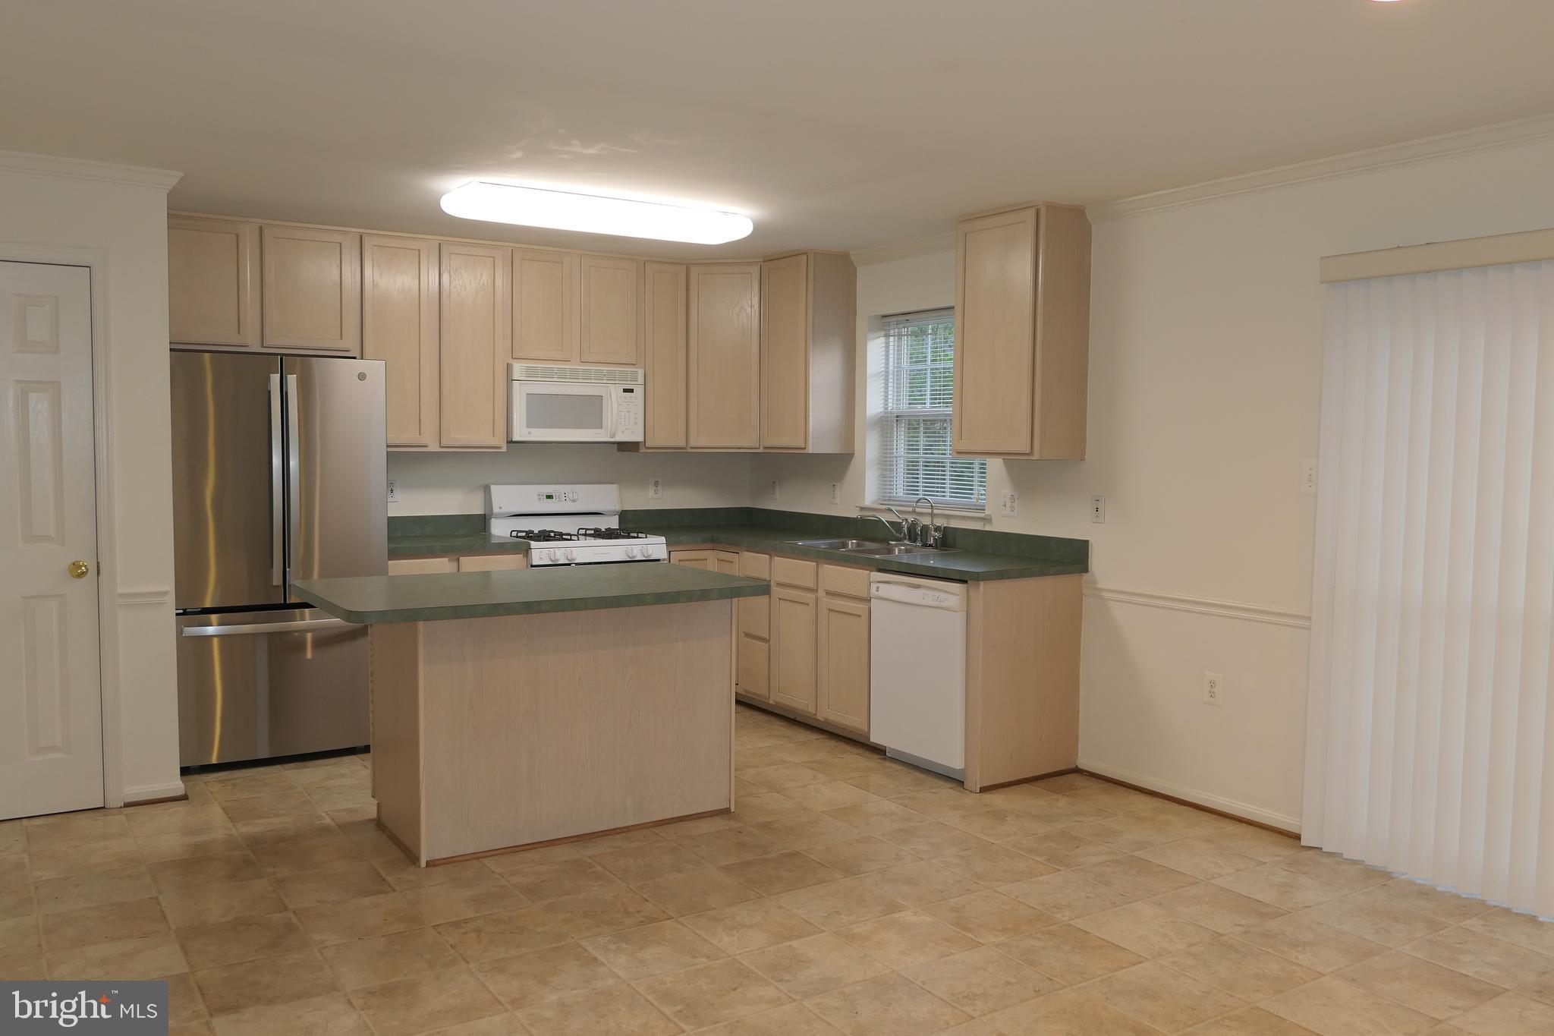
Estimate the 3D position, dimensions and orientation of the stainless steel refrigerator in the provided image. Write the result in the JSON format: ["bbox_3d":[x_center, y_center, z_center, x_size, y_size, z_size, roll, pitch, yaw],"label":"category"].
[{"bbox_3d":[-2.322,0.167,5.491,0.880,1.761,0.880,-1,4,-33],"label":"stainless steel refrigerator"}]

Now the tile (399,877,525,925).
[{"bbox_3d":[-0.949,1.165,3.704,0.308,0.010,0.308,-2,4,-33],"label":"tile"}]

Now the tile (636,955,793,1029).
[{"bbox_3d":[-0.172,1.240,3.170,0.310,0.012,0.310,-2,4,-34],"label":"tile"}]

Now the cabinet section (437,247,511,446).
[{"bbox_3d":[-1.623,-0.874,6.270,0.360,1.042,0.322,-2,4,-33],"label":"cabinet section"}]

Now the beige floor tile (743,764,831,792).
[{"bbox_3d":[0.040,1.104,5.130,0.305,0.010,0.305,-1,4,-33],"label":"beige floor tile"}]

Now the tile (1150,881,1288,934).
[{"bbox_3d":[1.333,1.188,3.678,0.308,0.010,0.308,-2,4,-33],"label":"tile"}]

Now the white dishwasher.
[{"bbox_3d":[0.836,0.651,5.266,0.600,0.825,0.610,-2,4,-33],"label":"white dishwasher"}]

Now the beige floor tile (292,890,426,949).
[{"bbox_3d":[-1.224,1.176,3.535,0.305,0.010,0.305,-1,4,-33],"label":"beige floor tile"}]

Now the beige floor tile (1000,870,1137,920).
[{"bbox_3d":[0.915,1.189,3.806,0.305,0.010,0.305,-1,4,-33],"label":"beige floor tile"}]

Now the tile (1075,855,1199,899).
[{"bbox_3d":[1.188,1.193,4.012,0.320,0.010,0.320,-2,4,-33],"label":"tile"}]

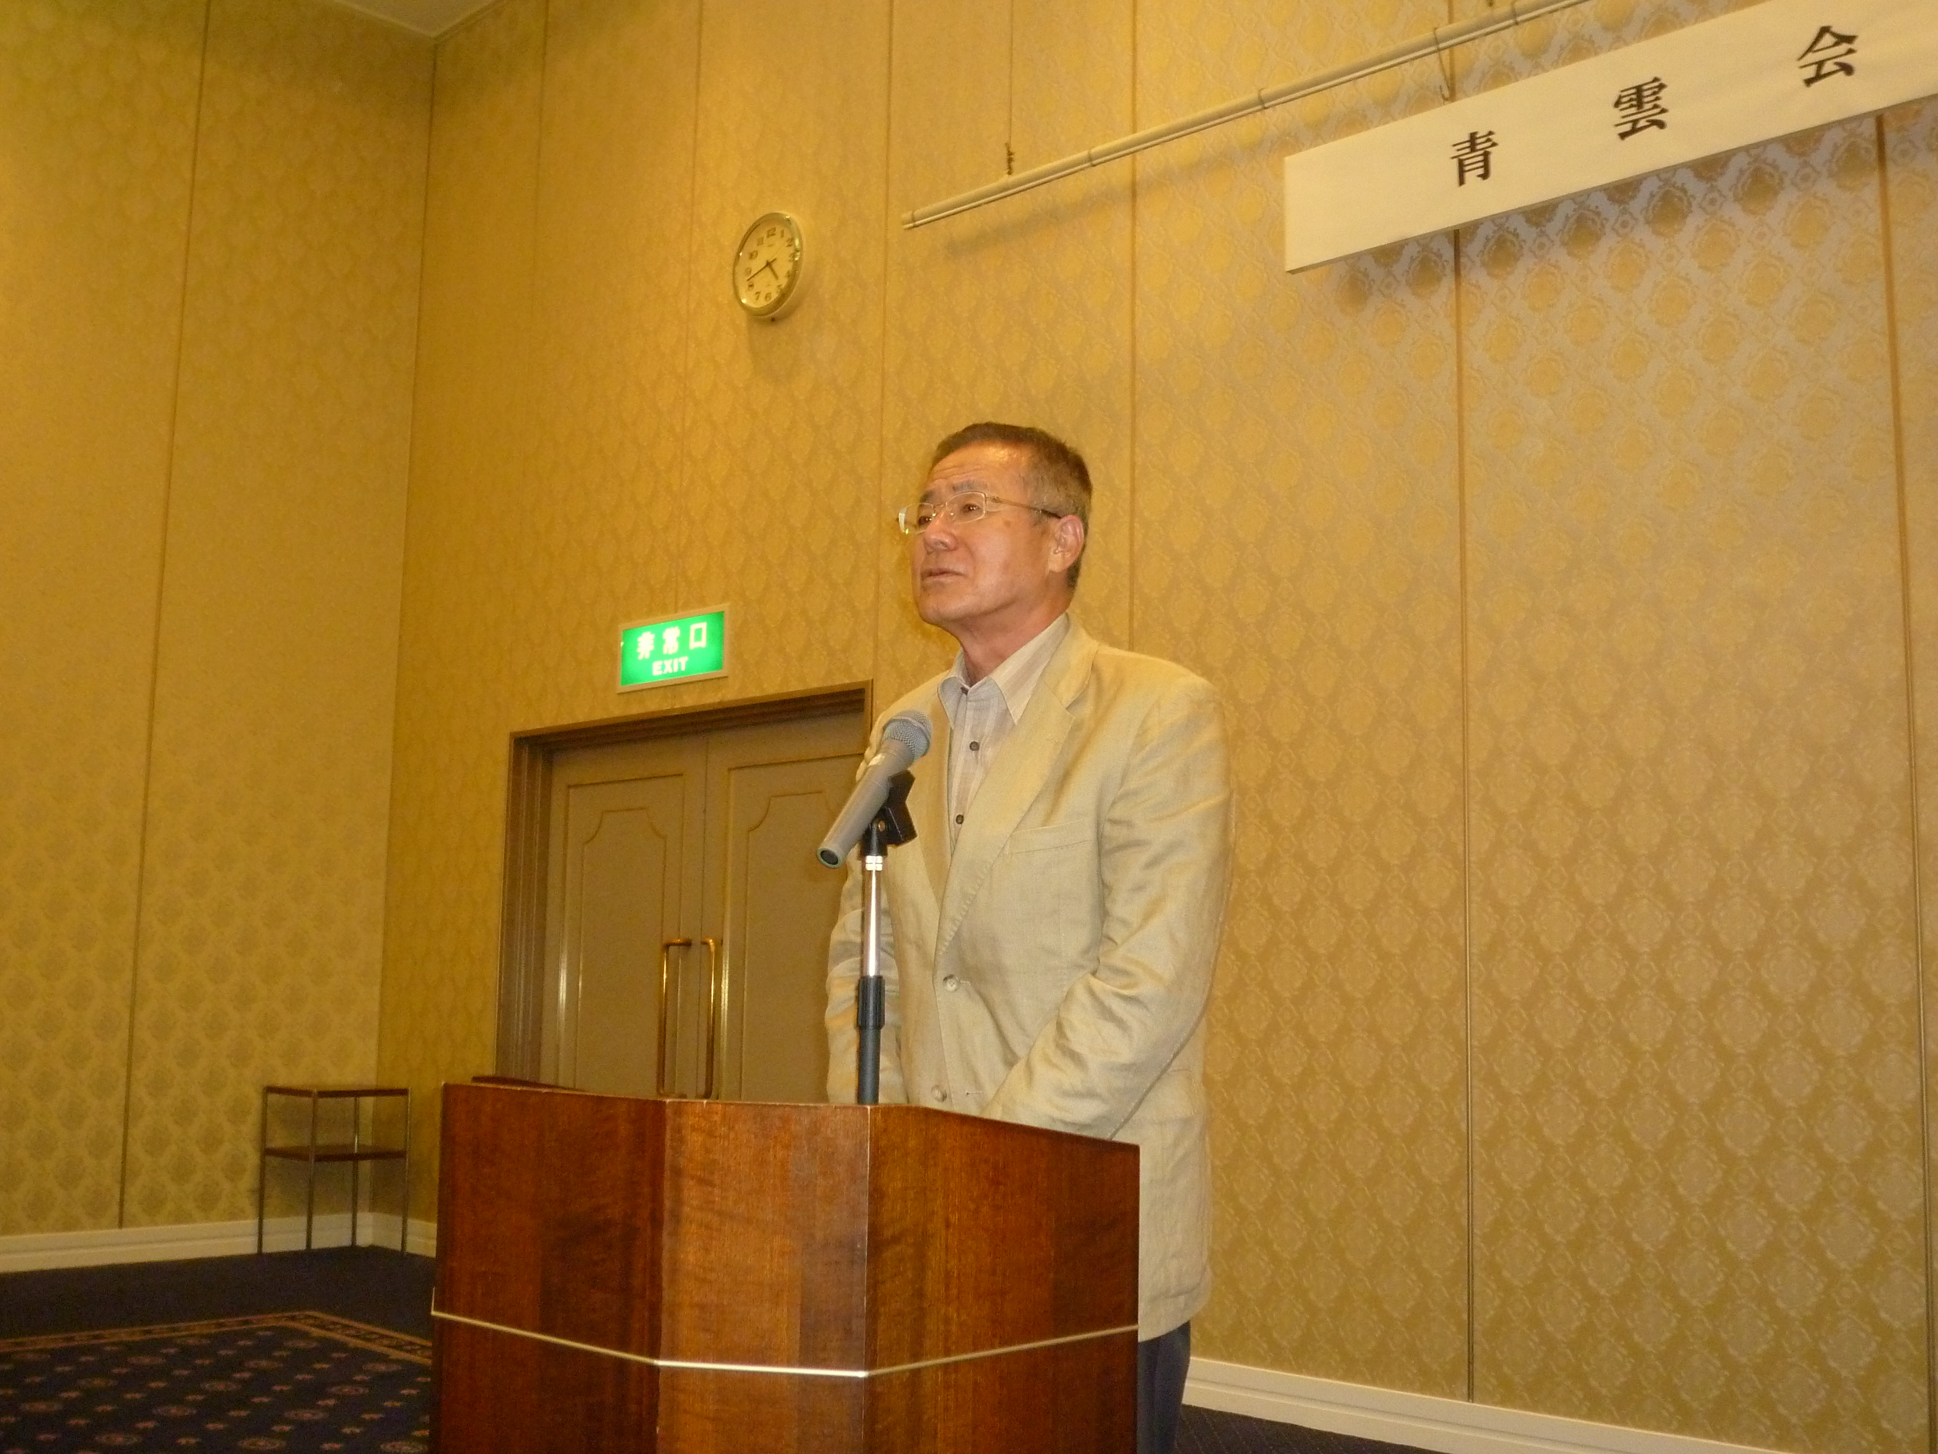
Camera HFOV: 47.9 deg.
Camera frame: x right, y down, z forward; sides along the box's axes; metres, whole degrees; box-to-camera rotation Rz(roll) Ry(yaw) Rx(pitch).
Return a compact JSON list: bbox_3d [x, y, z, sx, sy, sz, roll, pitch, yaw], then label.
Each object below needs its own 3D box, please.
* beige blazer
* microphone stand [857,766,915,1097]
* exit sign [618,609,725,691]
[{"bbox_3d":[0.068,0.270,2.350,0.510,0.760,0.380,-6,-10,43],"label":"beige blazer"},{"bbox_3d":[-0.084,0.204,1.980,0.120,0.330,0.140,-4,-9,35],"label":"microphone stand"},{"bbox_3d":[-1.059,-0.279,7.850,0.610,0.250,0.035,-6,-10,44],"label":"exit sign"}]

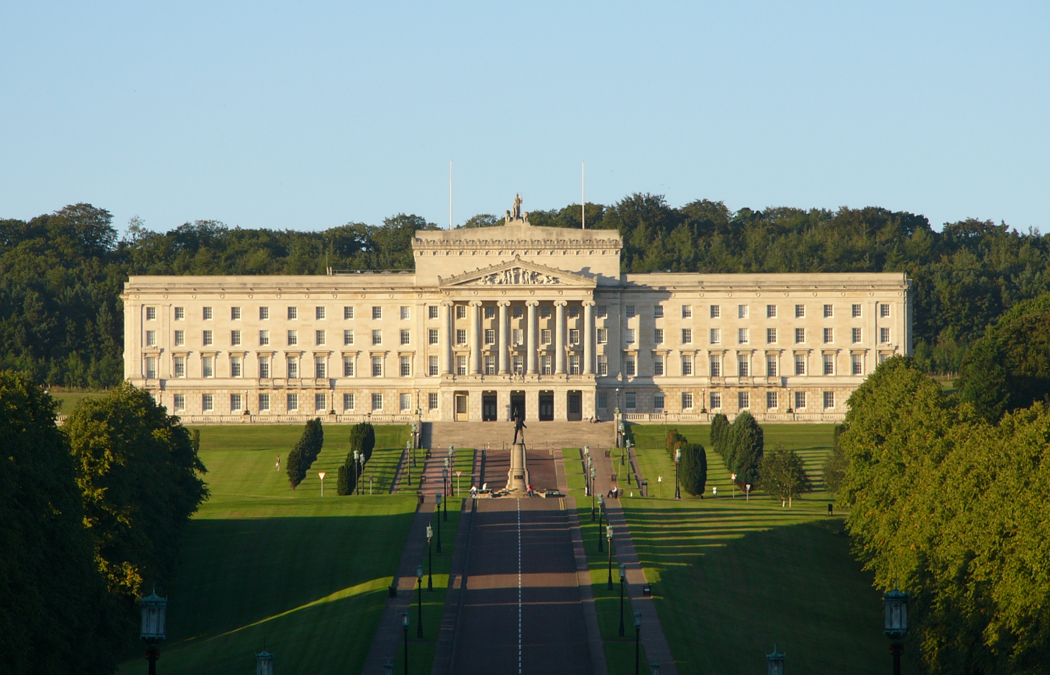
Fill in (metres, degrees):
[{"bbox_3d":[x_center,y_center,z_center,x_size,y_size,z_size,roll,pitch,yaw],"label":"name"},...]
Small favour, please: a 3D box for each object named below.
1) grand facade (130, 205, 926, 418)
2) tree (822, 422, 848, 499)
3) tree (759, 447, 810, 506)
[{"bbox_3d":[-0.998,-3.508,933.000,111.500,30.300,50.000,0,-1,0],"label":"grand facade"},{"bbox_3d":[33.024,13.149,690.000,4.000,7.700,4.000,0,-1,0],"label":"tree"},{"bbox_3d":[27.313,14.605,685.000,5.400,6.400,5.200,0,-4,0],"label":"tree"}]

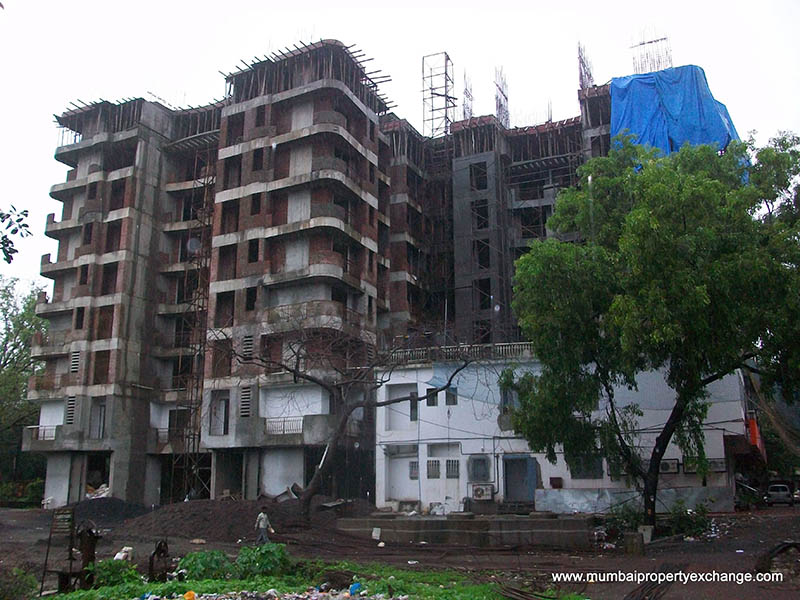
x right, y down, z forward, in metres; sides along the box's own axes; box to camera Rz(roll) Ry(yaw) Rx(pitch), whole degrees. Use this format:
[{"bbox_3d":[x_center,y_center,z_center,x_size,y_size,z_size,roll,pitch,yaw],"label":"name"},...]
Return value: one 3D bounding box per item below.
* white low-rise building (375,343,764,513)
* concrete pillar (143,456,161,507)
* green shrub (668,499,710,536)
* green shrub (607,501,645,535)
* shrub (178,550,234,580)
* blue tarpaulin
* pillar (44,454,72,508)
[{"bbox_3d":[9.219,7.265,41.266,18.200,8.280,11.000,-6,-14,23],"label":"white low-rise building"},{"bbox_3d":[-16.696,12.276,50.012,1.200,3.440,0.550,-7,-15,27],"label":"concrete pillar"},{"bbox_3d":[11.625,8.736,29.784,1.500,1.450,1.300,0,-13,0],"label":"green shrub"},{"bbox_3d":[9.063,8.795,29.978,1.350,1.300,1.200,0,-13,0],"label":"green shrub"},{"bbox_3d":[-5.281,7.323,20.372,1.420,0.750,1.200,0,-13,0],"label":"shrub"},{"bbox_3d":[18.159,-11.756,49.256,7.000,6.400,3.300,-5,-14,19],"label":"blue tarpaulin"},{"bbox_3d":[-22.921,12.126,49.764,2.000,3.800,0.600,-7,-15,27],"label":"pillar"}]

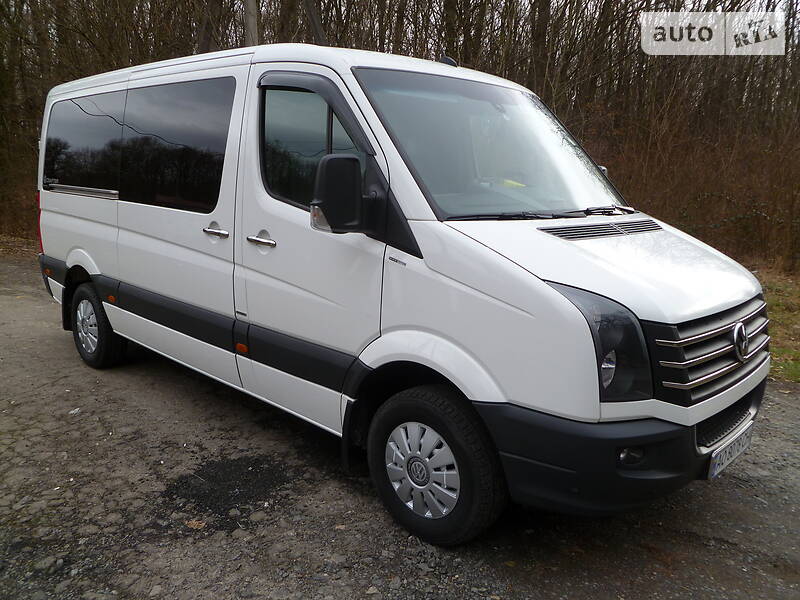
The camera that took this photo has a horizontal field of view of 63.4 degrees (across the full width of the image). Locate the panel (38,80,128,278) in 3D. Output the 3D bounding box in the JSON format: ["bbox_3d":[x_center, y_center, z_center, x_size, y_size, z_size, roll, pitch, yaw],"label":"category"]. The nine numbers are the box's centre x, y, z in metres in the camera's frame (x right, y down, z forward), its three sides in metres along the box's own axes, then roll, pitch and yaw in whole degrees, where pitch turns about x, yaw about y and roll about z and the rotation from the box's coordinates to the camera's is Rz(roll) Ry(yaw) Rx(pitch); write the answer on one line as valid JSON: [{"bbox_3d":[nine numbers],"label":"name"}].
[{"bbox_3d":[-2.572,-0.984,5.195,1.740,1.430,0.220,13,16,42],"label":"panel"}]

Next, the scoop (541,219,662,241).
[{"bbox_3d":[1.021,-0.337,3.083,1.180,0.050,0.160,-10,39,-46],"label":"scoop"}]

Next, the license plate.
[{"bbox_3d":[1.458,0.647,2.832,0.020,0.112,0.520,13,16,42],"label":"license plate"}]

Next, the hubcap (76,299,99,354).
[{"bbox_3d":[-2.556,0.220,5.309,0.435,0.435,0.070,11,15,42],"label":"hubcap"}]

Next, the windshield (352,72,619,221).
[{"bbox_3d":[0.578,-0.814,3.427,1.750,0.200,1.120,-10,60,-46],"label":"windshield"}]

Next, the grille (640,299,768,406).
[{"bbox_3d":[1.380,0.181,2.828,0.240,0.340,1.240,13,16,42],"label":"grille"}]

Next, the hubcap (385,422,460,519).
[{"bbox_3d":[0.098,0.750,2.856,0.435,0.435,0.070,11,15,42],"label":"hubcap"}]

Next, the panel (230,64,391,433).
[{"bbox_3d":[-0.470,-0.298,3.305,1.300,1.845,0.230,13,16,42],"label":"panel"}]

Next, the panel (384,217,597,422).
[{"bbox_3d":[0.346,0.048,2.600,1.000,0.680,0.255,13,16,42],"label":"panel"}]

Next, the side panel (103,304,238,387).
[{"bbox_3d":[-1.581,0.270,4.362,1.800,0.220,0.060,13,16,42],"label":"side panel"}]

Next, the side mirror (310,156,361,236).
[{"bbox_3d":[-0.243,-0.438,2.721,0.165,0.340,0.210,13,16,42],"label":"side mirror"}]

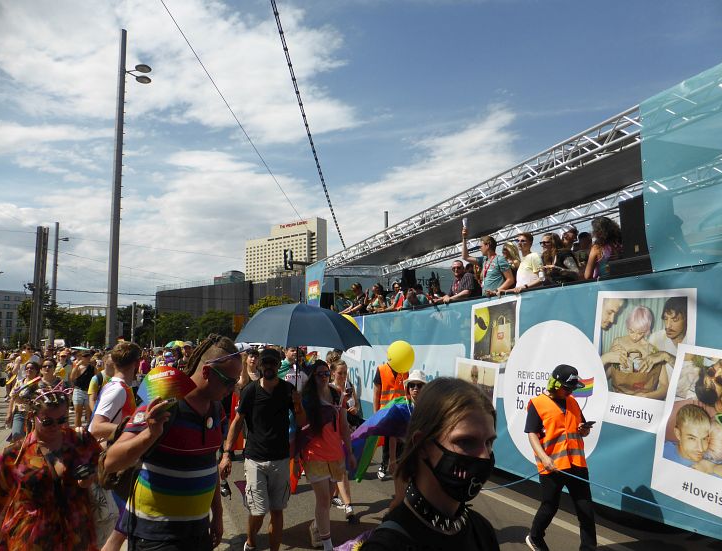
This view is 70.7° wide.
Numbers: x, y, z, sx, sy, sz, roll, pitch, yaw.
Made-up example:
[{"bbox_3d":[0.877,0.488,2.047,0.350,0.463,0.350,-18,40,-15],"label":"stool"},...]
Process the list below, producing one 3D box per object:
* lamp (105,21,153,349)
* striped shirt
[{"bbox_3d":[-7.770,-2.184,17.275,1.200,12.800,1.250,3,-8,-26],"label":"lamp"},{"bbox_3d":[-0.823,0.845,2.240,0.460,0.610,0.320,6,-10,-43],"label":"striped shirt"}]

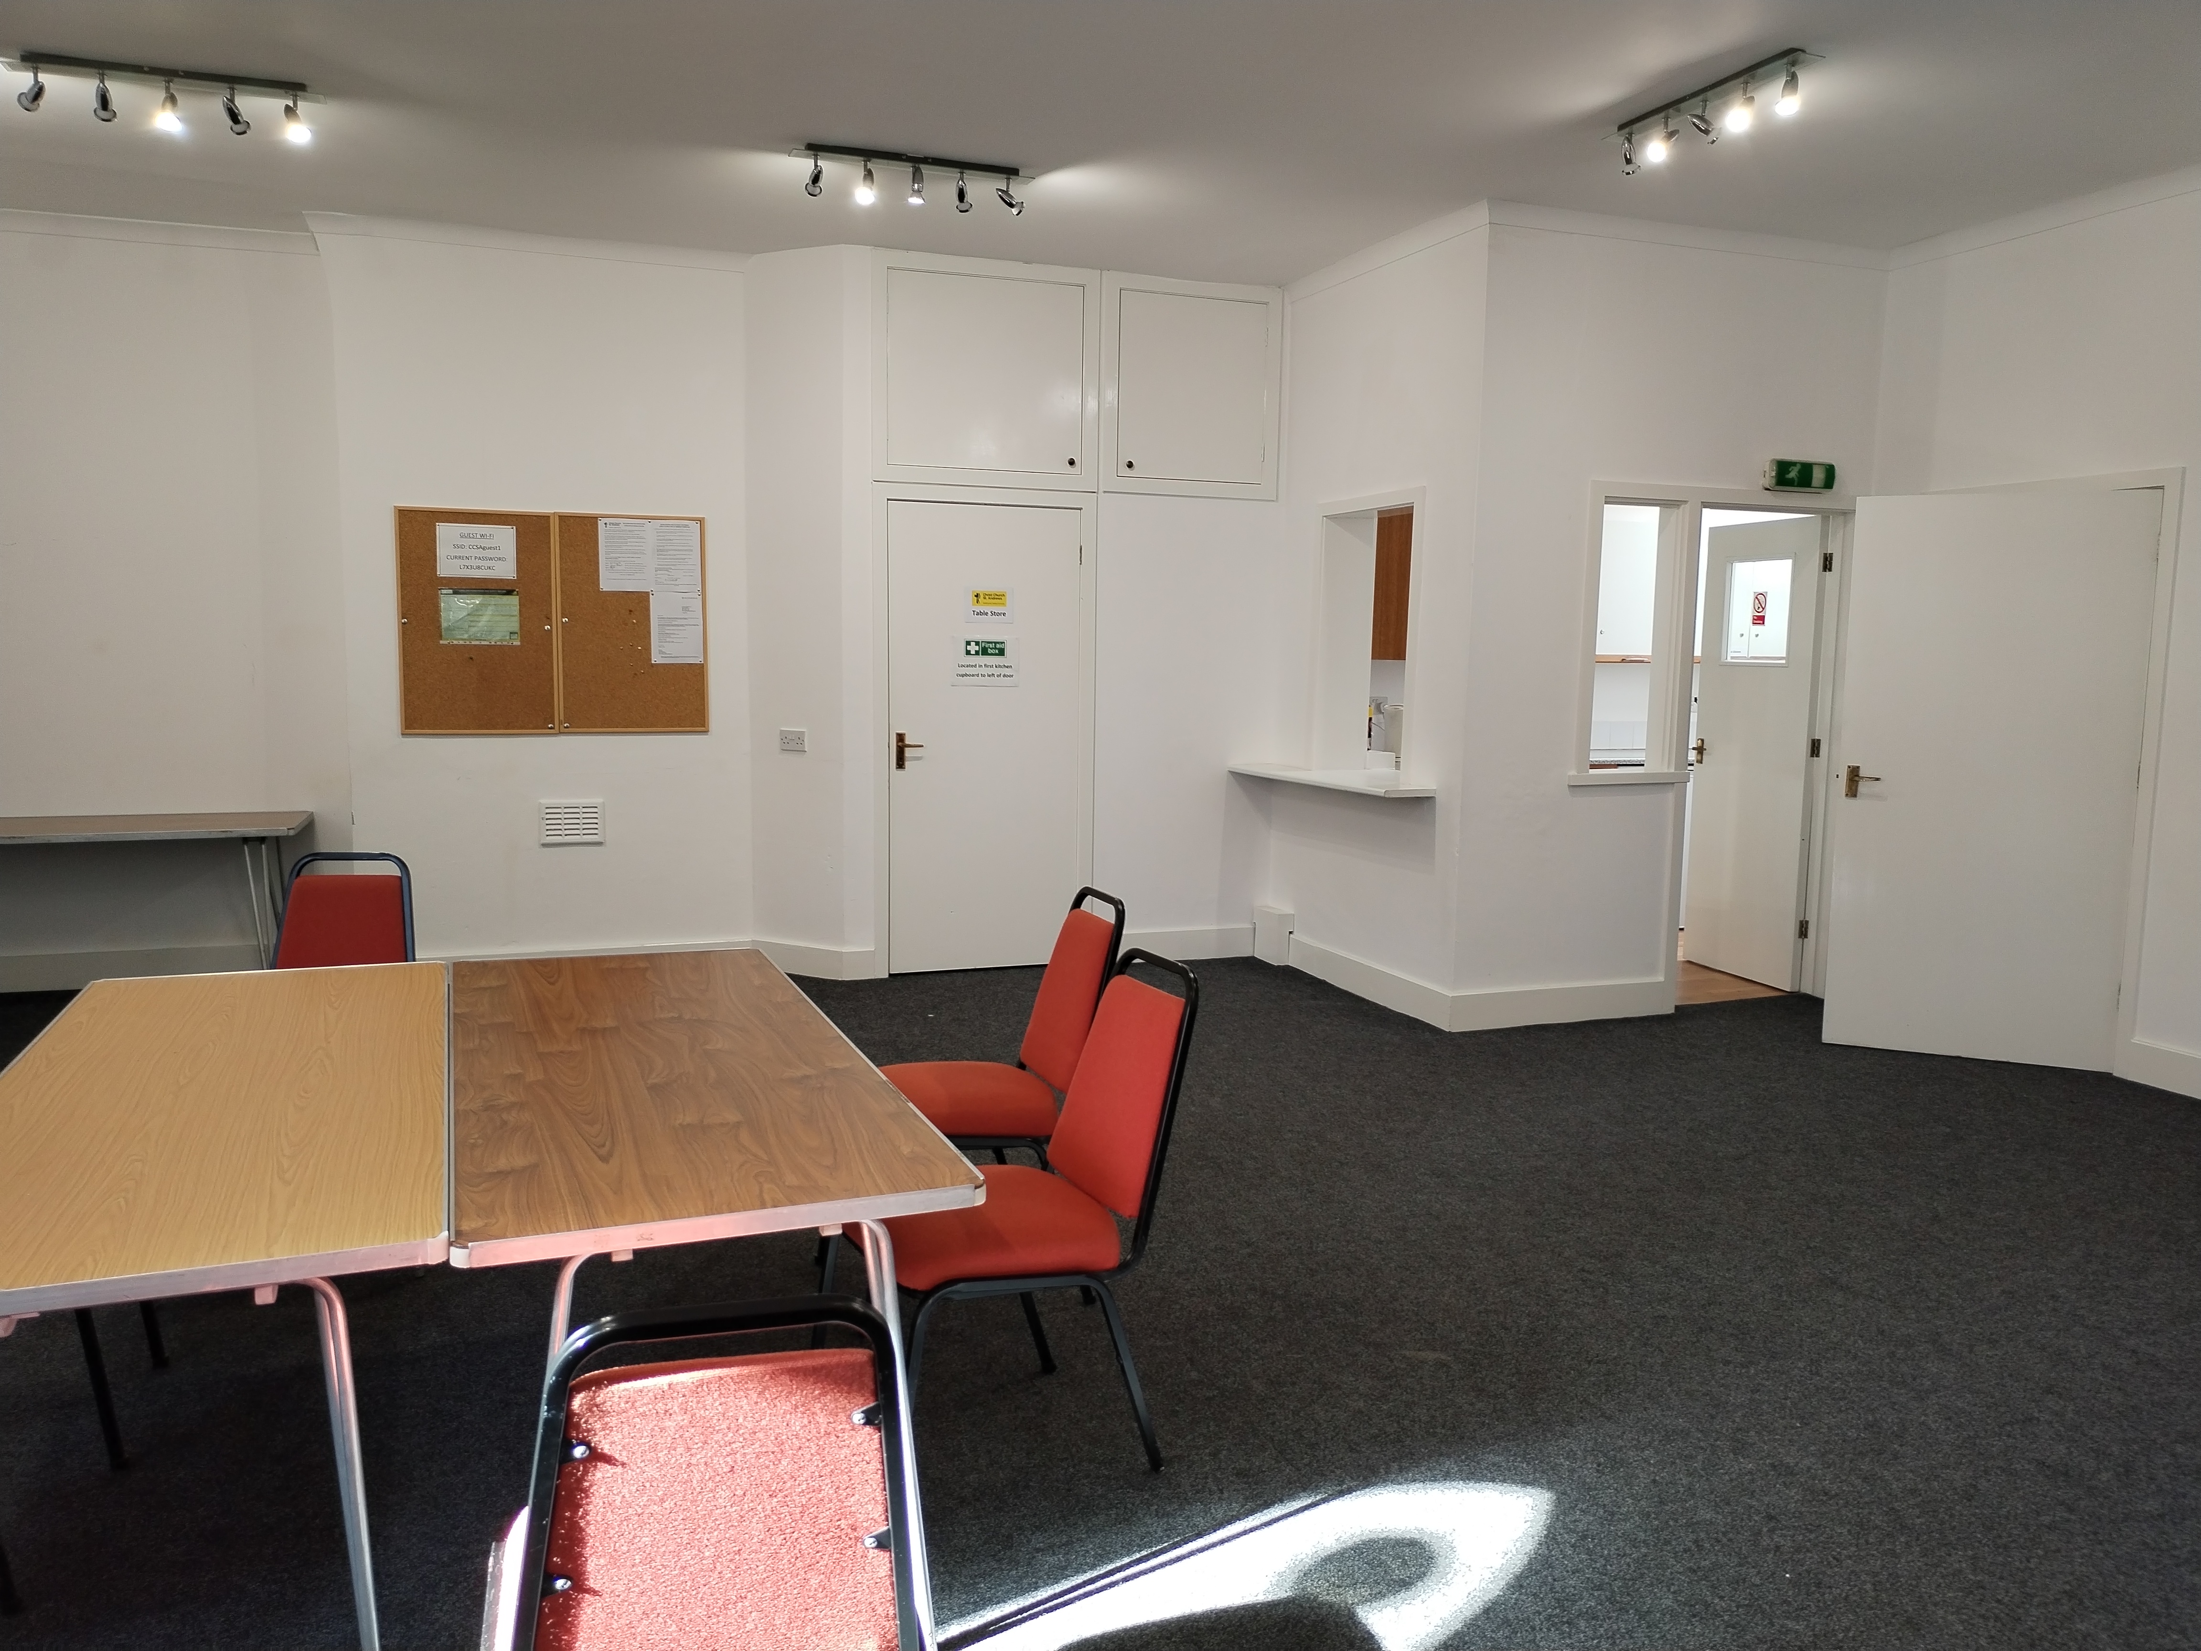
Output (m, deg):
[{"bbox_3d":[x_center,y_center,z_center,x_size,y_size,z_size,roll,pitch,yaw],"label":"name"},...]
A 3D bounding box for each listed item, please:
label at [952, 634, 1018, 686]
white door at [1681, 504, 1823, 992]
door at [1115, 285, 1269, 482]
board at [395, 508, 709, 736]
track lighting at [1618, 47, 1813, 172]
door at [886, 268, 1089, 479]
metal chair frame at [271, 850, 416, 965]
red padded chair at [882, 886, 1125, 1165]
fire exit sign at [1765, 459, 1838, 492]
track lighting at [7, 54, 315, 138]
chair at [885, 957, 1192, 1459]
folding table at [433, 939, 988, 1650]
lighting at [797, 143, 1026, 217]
[{"bbox_3d":[-0.493,-0.701,7.126,0.298,0.212,0.005,-1,7,-20],"label":"label"},{"bbox_3d":[2.889,-0.324,7.318,0.045,2.004,0.715,-1,7,-17],"label":"white door"},{"bbox_3d":[0.404,-1.920,7.268,0.704,0.793,0.040,-2,7,-21],"label":"door"},{"bbox_3d":[-2.204,-0.815,6.718,1.197,0.899,0.025,-2,7,-21],"label":"board"},{"bbox_3d":[1.730,-2.022,4.715,0.110,0.155,0.780,-1,7,-20],"label":"track lighting"},{"bbox_3d":[-0.476,-1.909,6.999,0.856,0.800,0.035,-1,7,-20],"label":"door"},{"bbox_3d":[-1.950,0.540,4.113,0.450,0.885,0.600,0,7,-5],"label":"metal chair frame"},{"bbox_3d":[-0.268,0.602,3.757,0.600,0.885,0.450,-2,7,-23],"label":"red padded chair"},{"bbox_3d":[2.763,-1.370,6.532,0.315,0.122,0.065,-1,7,-20],"label":"fire exit sign"},{"bbox_3d":[-2.598,-2.025,4.618,0.750,0.150,0.100,-2,7,-21],"label":"track lighting"},{"bbox_3d":[-0.175,0.685,2.977,0.600,0.868,0.460,-2,7,-24],"label":"chair"},{"bbox_3d":[-0.830,0.762,3.100,0.701,0.707,1.831,-2,7,-21],"label":"folding table"},{"bbox_3d":[-0.602,-2.141,5.490,0.780,0.155,0.110,-1,7,-20],"label":"lighting"}]

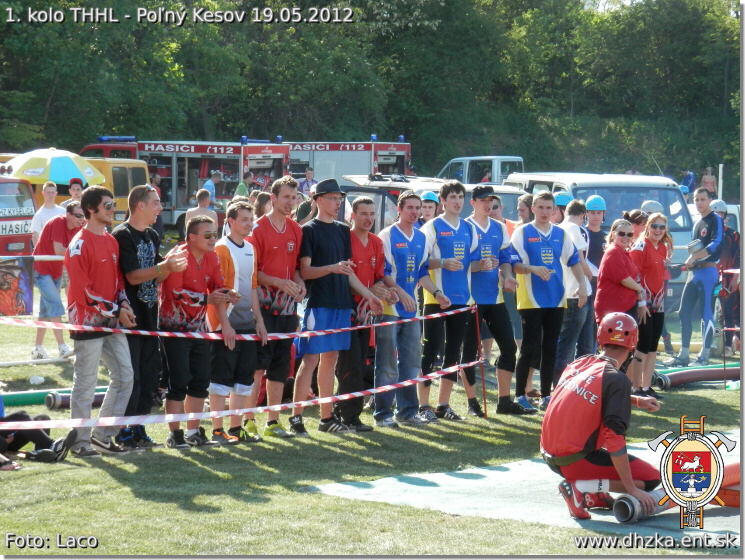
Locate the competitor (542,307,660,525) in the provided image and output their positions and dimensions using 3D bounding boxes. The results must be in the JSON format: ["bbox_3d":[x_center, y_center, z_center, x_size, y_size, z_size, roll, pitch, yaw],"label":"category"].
[{"bbox_3d":[1.274,0.747,10.590,0.720,1.090,0.600,-3,4,-42],"label":"competitor"}]

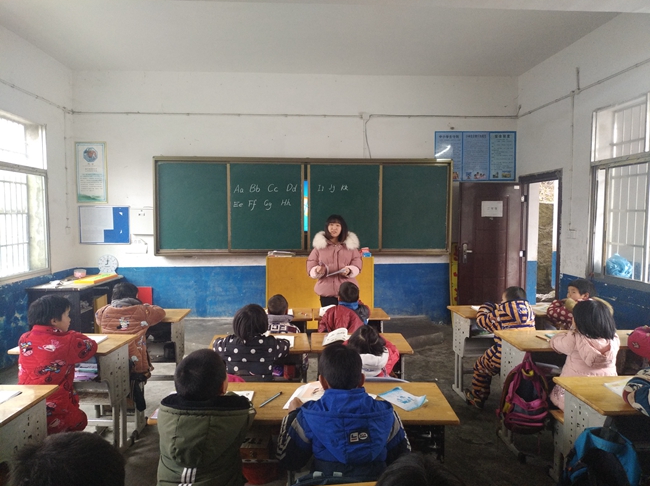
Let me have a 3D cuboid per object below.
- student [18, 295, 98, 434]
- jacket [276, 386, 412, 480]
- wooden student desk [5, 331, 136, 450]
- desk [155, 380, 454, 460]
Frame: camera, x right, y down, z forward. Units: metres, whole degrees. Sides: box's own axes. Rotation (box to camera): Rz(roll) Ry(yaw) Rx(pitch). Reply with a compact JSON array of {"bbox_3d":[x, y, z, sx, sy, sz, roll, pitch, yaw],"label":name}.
[{"bbox_3d":[-1.472,0.826,2.474,0.410,1.060,0.520,0,4,3],"label":"student"},{"bbox_3d":[0.056,0.723,1.630,0.460,0.480,0.380,0,3,-2],"label":"jacket"},{"bbox_3d":[-1.556,0.980,2.846,0.600,0.705,0.410,0,4,0],"label":"wooden student desk"},{"bbox_3d":[-0.084,1.027,1.976,1.230,0.690,0.410,0,3,-2],"label":"desk"}]

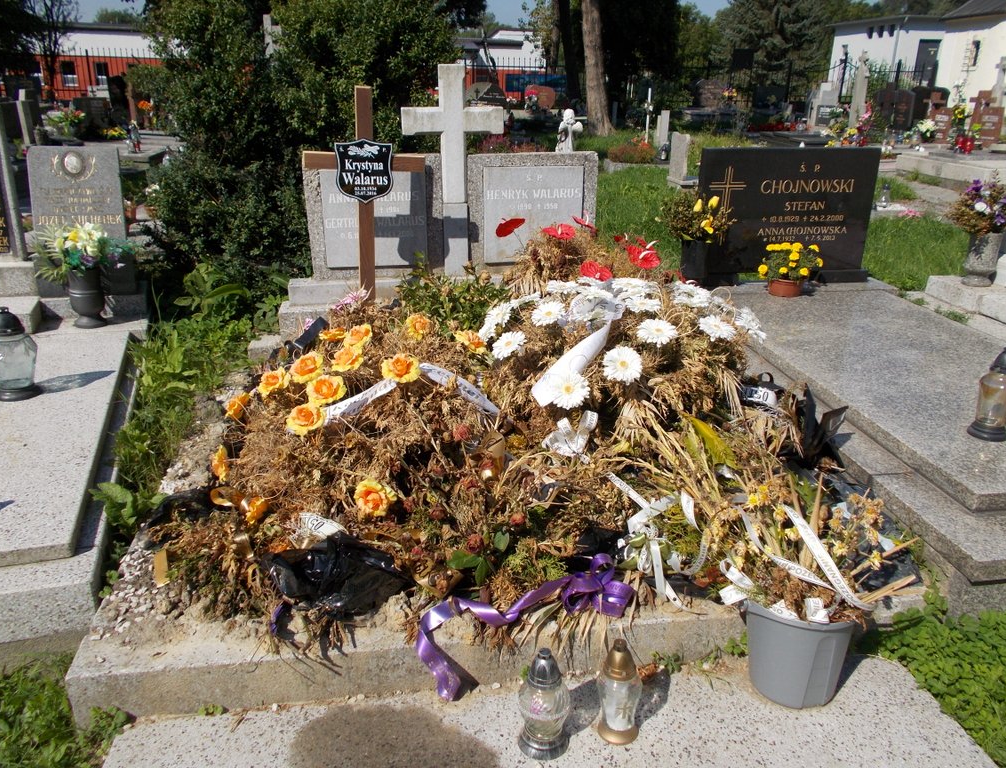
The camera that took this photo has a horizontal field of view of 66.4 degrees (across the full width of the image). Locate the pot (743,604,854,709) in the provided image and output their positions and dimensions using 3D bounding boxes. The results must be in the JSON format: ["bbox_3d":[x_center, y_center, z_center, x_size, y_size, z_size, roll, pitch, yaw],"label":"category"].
[{"bbox_3d":[0.765,0.662,1.998,0.270,0.235,0.270,0,23,0],"label":"pot"}]

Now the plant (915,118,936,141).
[{"bbox_3d":[6.592,-3.970,11.999,0.320,0.360,0.320,-4,23,-9],"label":"plant"}]

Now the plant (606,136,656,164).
[{"bbox_3d":[1.925,-3.468,11.520,0.720,0.360,0.600,-4,23,-9],"label":"plant"}]

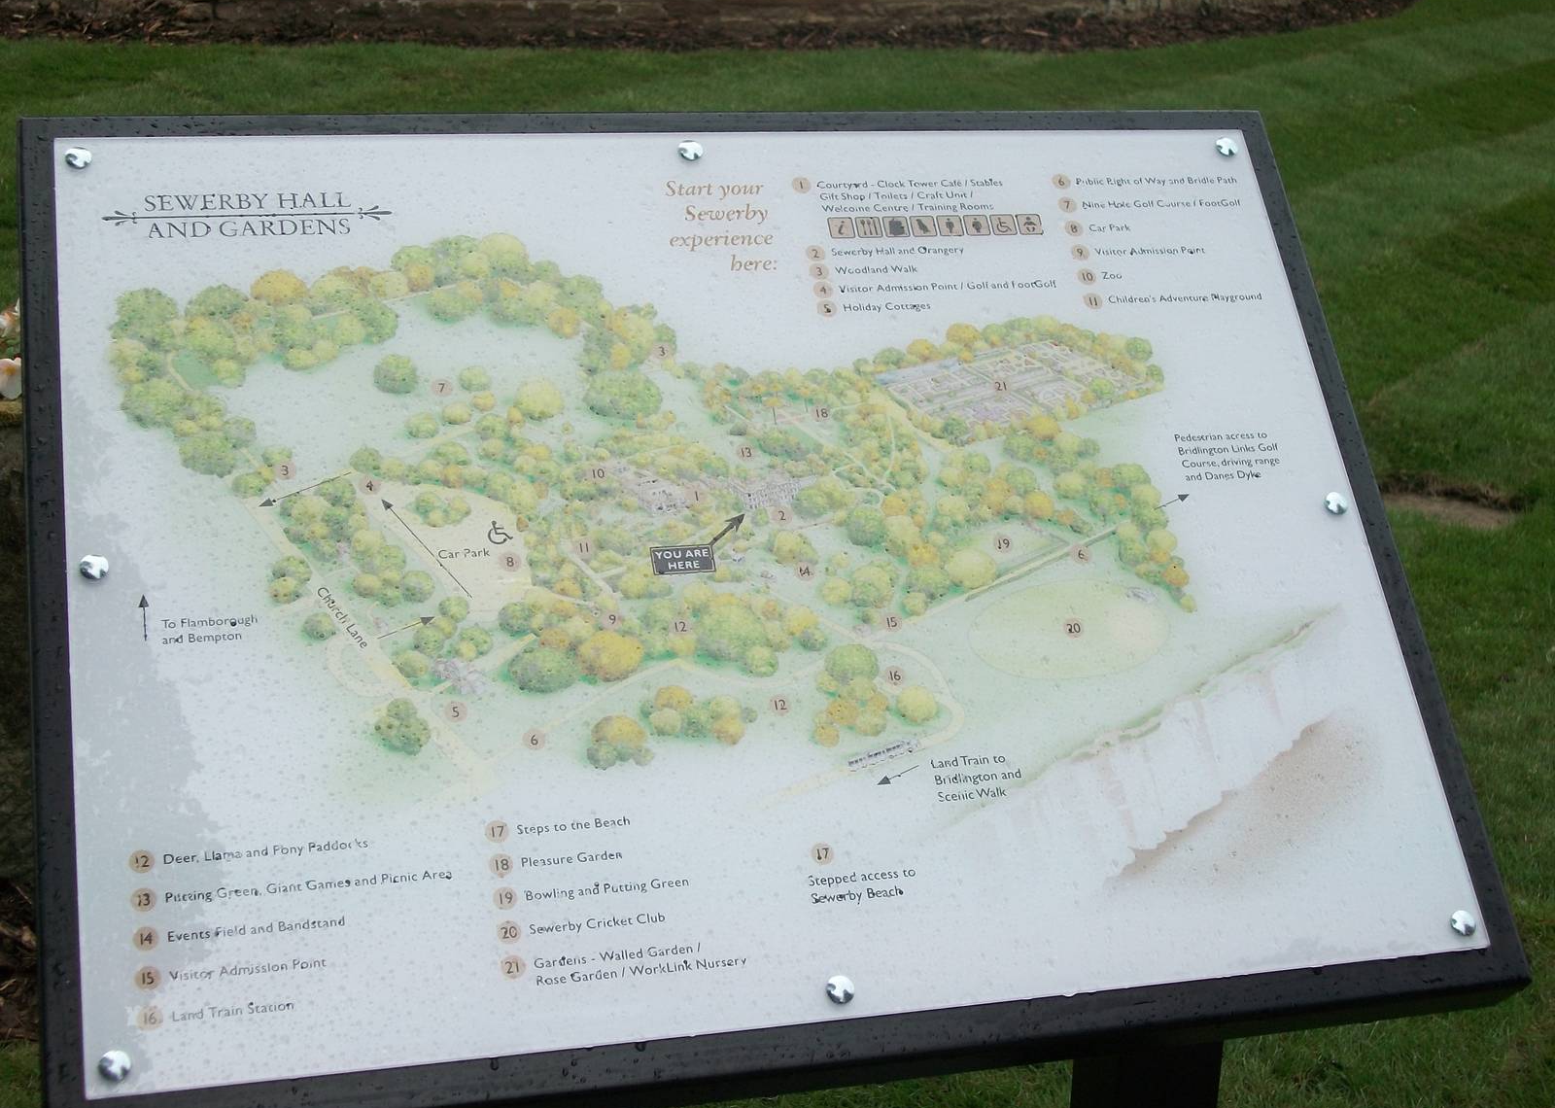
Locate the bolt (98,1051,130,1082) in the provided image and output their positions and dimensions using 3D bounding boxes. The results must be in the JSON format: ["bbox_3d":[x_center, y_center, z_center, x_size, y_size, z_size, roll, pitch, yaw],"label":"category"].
[{"bbox_3d":[-0.392,0.302,1.327,0.019,0.019,0.005,-3,-26,-15],"label":"bolt"}]

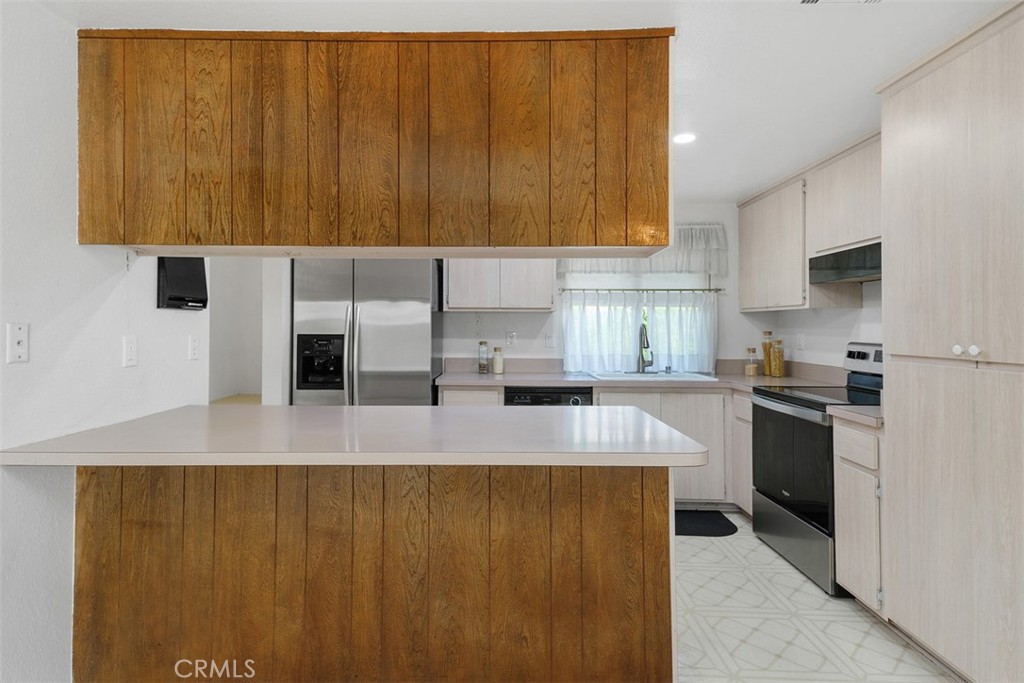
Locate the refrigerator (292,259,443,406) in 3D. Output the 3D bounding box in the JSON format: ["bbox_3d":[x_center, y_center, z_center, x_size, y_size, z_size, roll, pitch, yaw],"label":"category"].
[{"bbox_3d":[-0.975,0.301,3.658,0.890,1.770,0.750,0,1,0],"label":"refrigerator"}]

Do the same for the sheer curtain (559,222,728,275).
[{"bbox_3d":[1.024,-0.722,3.999,1.340,0.411,0.100,0,1,0],"label":"sheer curtain"}]

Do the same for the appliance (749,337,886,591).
[{"bbox_3d":[1.789,0.612,2.766,0.650,1.190,0.764,0,1,0],"label":"appliance"}]

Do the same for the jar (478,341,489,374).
[{"bbox_3d":[-0.224,0.125,4.031,0.075,0.258,0.075,0,1,0],"label":"jar"}]

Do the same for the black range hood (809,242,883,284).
[{"bbox_3d":[2.033,-0.417,2.831,0.330,0.165,0.740,0,1,-1],"label":"black range hood"}]

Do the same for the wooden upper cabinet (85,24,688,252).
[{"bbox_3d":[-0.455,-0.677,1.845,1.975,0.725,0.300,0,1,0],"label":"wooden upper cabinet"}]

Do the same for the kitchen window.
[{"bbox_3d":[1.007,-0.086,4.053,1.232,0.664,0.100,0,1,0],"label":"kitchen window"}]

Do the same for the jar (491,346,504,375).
[{"bbox_3d":[-0.103,0.152,3.964,0.086,0.207,0.086,0,1,0],"label":"jar"}]

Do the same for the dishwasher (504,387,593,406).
[{"bbox_3d":[0.246,0.736,3.853,0.613,0.850,0.610,0,1,-1],"label":"dishwasher"}]

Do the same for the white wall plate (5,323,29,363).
[{"bbox_3d":[-1.446,0.006,1.500,0.008,0.115,0.071,0,1,0],"label":"white wall plate"}]

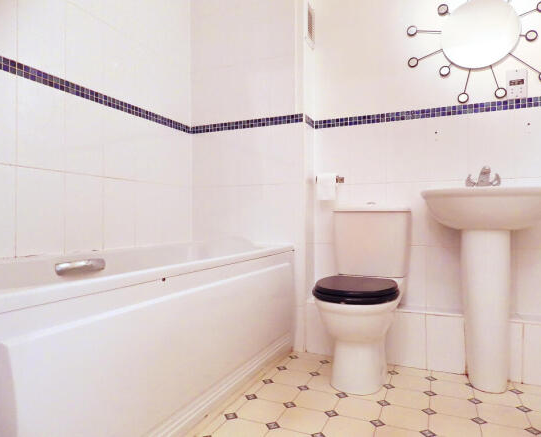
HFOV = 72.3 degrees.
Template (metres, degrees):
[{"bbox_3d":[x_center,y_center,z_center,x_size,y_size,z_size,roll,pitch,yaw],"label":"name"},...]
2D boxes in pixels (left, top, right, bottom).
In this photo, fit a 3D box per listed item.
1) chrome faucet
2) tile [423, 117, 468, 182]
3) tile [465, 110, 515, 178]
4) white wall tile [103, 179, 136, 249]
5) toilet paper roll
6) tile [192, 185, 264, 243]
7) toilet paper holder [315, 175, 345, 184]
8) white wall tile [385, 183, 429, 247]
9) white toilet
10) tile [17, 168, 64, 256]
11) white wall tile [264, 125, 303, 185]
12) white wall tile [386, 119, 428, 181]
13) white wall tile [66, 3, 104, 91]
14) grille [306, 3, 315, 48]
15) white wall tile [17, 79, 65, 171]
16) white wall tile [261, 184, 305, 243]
[{"bbox_3d":[1.001,-0.186,1.743,0.145,0.115,0.130,0,0,24],"label":"chrome faucet"},{"bbox_3d":[0.907,-0.360,1.920,0.200,0.334,0.015,0,0,24],"label":"tile"},{"bbox_3d":[1.089,-0.359,1.838,0.203,0.334,0.015,0,0,24],"label":"tile"},{"bbox_3d":[-0.749,-0.028,1.839,0.015,0.334,0.200,0,0,24],"label":"white wall tile"},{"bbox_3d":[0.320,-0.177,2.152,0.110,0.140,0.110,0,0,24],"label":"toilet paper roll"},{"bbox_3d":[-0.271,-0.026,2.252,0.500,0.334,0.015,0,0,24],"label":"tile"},{"bbox_3d":[0.341,-0.223,2.127,0.150,0.045,0.075,0,0,24],"label":"toilet paper holder"},{"bbox_3d":[0.743,-0.024,2.036,0.200,0.345,0.010,0,0,24],"label":"white wall tile"},{"bbox_3d":[0.452,0.337,1.787,0.390,0.800,0.680,0,0,24],"label":"white toilet"},{"bbox_3d":[-0.914,-0.028,1.475,0.015,0.334,0.200,0,0,24],"label":"tile"},{"bbox_3d":[0.067,-0.368,2.120,0.228,0.345,0.010,0,0,24],"label":"white wall tile"},{"bbox_3d":[0.743,-0.369,2.037,0.200,0.345,0.010,0,0,24],"label":"white wall tile"},{"bbox_3d":[-0.835,-0.755,1.663,0.010,0.340,0.200,0,0,24],"label":"white wall tile"},{"bbox_3d":[0.241,-1.138,2.168,0.018,0.240,0.155,0,0,24],"label":"grille"},{"bbox_3d":[-0.915,-0.368,1.481,0.010,0.340,0.200,0,0,24],"label":"white wall tile"},{"bbox_3d":[0.074,-0.025,2.096,0.240,0.334,0.015,0,0,24],"label":"white wall tile"}]

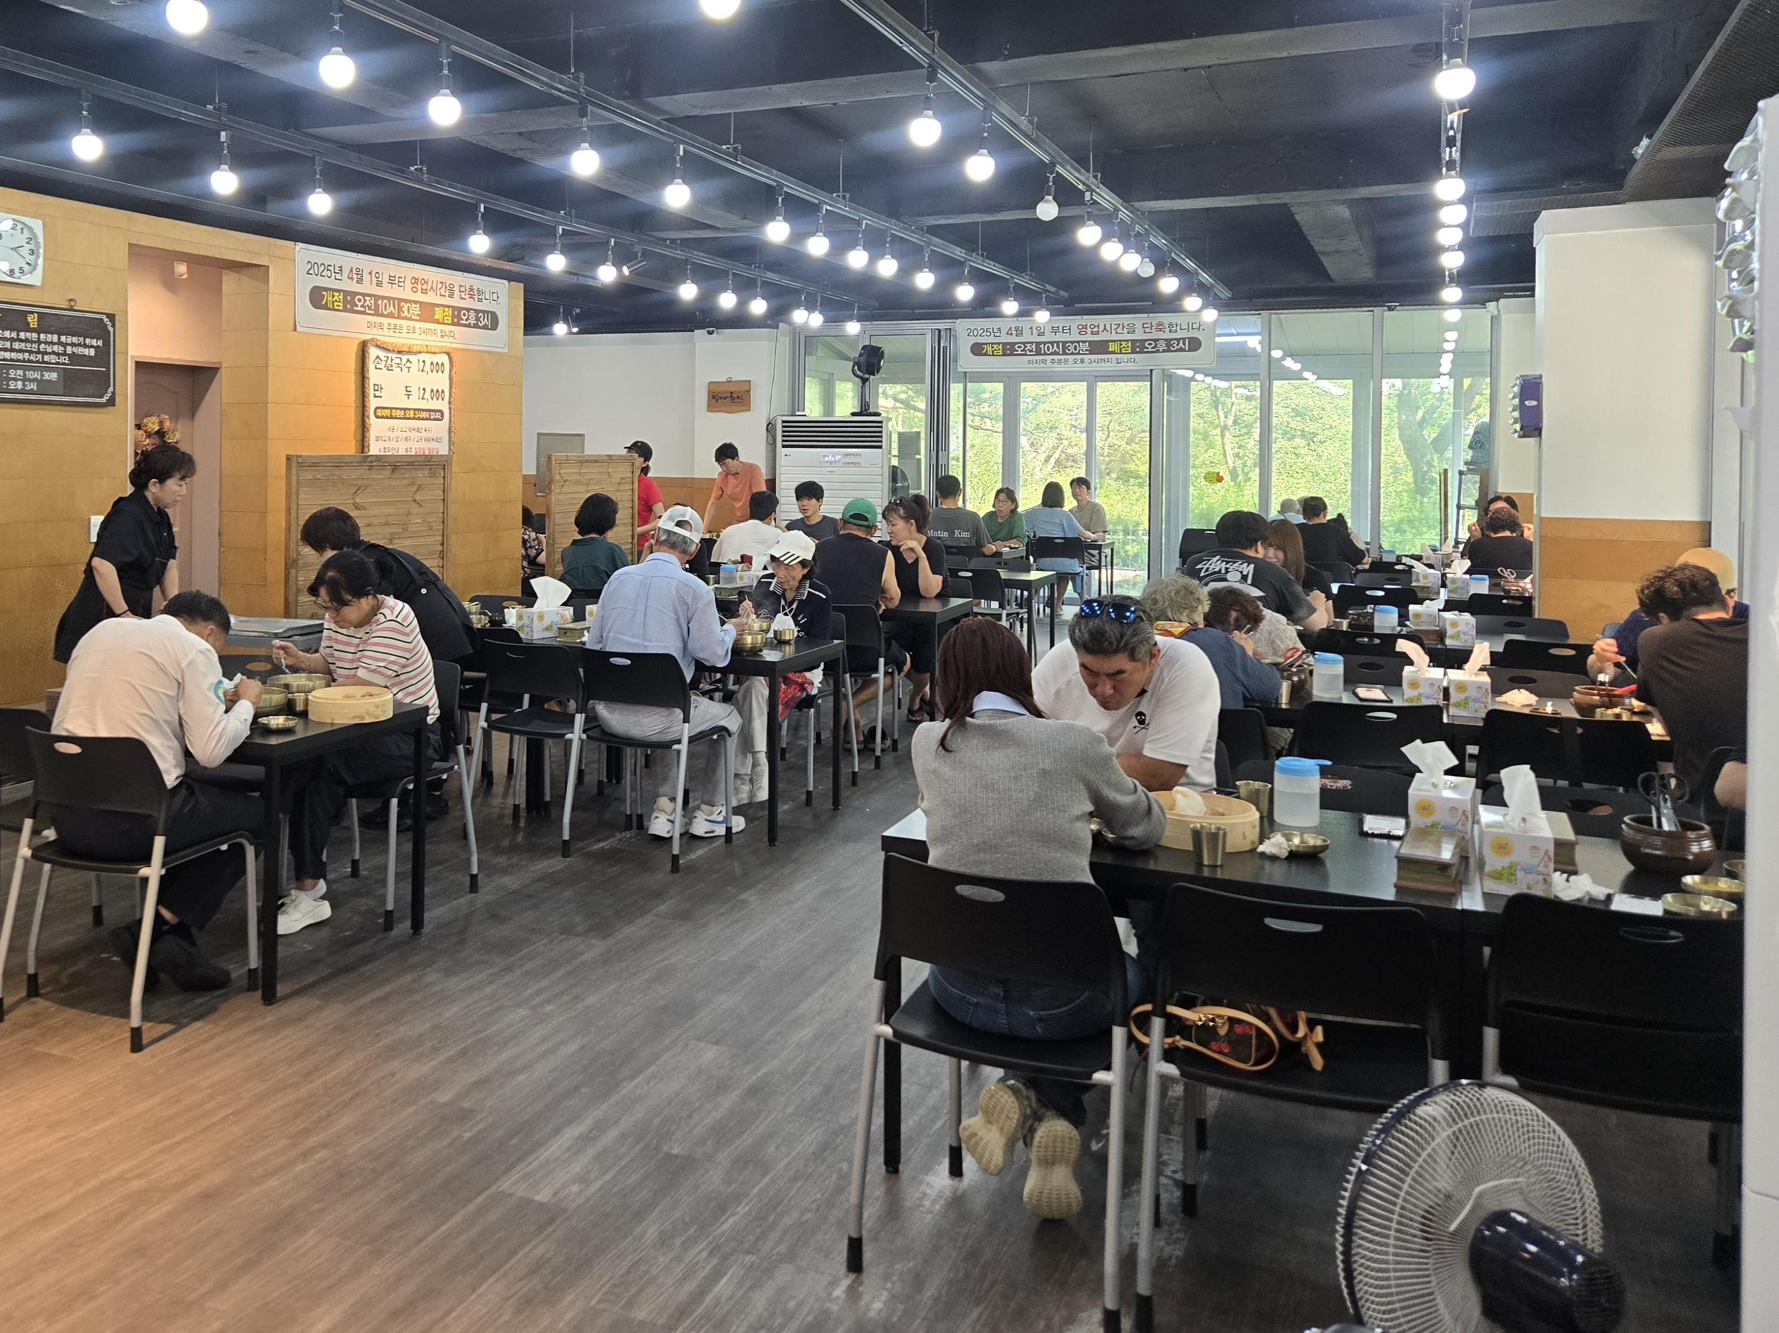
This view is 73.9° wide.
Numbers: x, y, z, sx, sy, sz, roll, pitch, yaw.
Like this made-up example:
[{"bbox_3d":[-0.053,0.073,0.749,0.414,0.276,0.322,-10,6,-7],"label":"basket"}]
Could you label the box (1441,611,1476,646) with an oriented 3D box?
[{"bbox_3d":[2.650,-0.171,5.500,0.125,0.122,0.175,3,8,22],"label":"box"}]

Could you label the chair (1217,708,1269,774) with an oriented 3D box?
[{"bbox_3d":[1.070,0.490,4.020,0.500,0.810,0.520,3,8,21],"label":"chair"}]

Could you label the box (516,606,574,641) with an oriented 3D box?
[{"bbox_3d":[-1.567,-0.203,5.373,0.138,0.120,0.205,8,11,38],"label":"box"}]

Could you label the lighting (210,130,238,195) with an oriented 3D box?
[{"bbox_3d":[-2.716,-2.055,4.820,0.103,0.245,0.103,3,8,22],"label":"lighting"}]

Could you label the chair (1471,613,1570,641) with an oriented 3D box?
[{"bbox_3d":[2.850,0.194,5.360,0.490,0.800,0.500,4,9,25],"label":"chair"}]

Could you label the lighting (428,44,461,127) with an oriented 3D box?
[{"bbox_3d":[-1.385,-1.815,3.680,0.097,0.245,0.097,4,9,25],"label":"lighting"}]

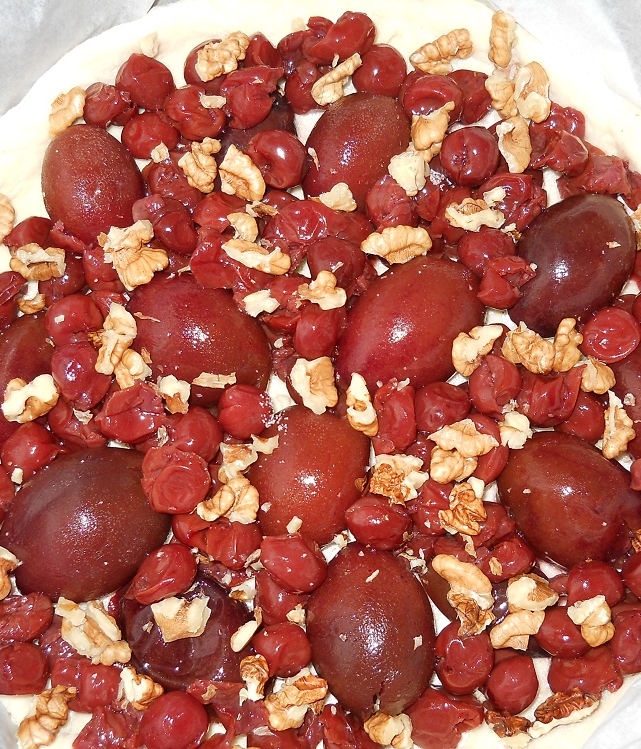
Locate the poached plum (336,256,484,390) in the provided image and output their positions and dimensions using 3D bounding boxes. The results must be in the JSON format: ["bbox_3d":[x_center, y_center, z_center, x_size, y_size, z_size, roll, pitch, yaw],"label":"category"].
[{"bbox_3d":[0.027,-0.017,0.363,0.053,0.020,0.038,-36,75,-7],"label":"poached plum"}]

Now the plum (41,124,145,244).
[{"bbox_3d":[-0.075,-0.064,0.384,0.033,0.017,0.044,-14,74,-1],"label":"plum"}]

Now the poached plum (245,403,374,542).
[{"bbox_3d":[-0.004,0.029,0.352,0.036,0.019,0.044,13,76,7],"label":"poached plum"}]

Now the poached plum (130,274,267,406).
[{"bbox_3d":[-0.038,-0.012,0.365,0.051,0.020,0.038,32,79,11],"label":"poached plum"}]

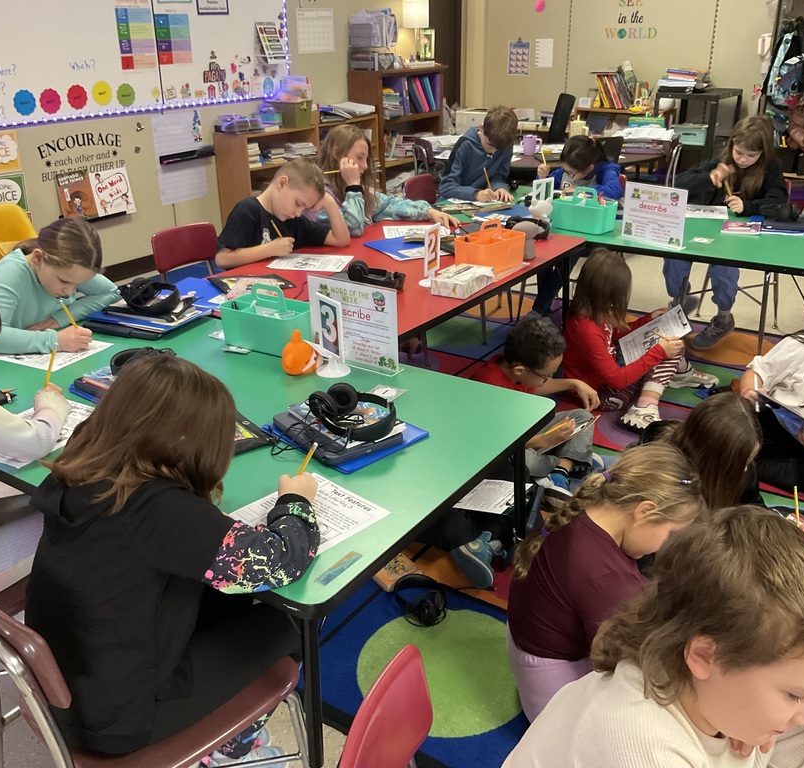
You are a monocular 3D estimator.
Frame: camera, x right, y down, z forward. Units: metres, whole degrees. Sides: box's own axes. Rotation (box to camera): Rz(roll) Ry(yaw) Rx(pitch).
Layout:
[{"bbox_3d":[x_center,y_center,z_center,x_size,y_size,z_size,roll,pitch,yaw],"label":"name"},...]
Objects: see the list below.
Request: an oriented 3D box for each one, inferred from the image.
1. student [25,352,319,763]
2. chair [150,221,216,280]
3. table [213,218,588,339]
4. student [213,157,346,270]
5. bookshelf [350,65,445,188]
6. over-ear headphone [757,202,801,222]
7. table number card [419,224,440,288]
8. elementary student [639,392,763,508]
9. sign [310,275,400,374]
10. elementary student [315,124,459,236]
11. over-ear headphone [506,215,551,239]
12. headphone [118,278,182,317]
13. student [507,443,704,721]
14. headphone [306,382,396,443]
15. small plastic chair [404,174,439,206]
[{"bbox_3d":[-0.407,0.428,1.573,0.600,0.970,0.510,-22,31,-40],"label":"student"},{"bbox_3d":[-0.781,-0.288,3.663,0.440,0.680,0.410,20,31,41],"label":"chair"},{"bbox_3d":[-0.059,-0.124,3.271,0.915,0.666,1.524,14,27,31],"label":"table"},{"bbox_3d":[-0.586,-0.406,3.417,0.600,0.980,0.500,17,29,36],"label":"student"},{"bbox_3d":[-0.021,-2.103,7.376,0.310,1.118,1.000,14,27,31],"label":"bookshelf"},{"bbox_3d":[1.579,-0.728,3.604,0.175,0.078,0.155,-1,23,0],"label":"over-ear headphone"},{"bbox_3d":[0.103,-0.437,2.905,0.090,0.190,0.118,11,26,25],"label":"table number card"},{"bbox_3d":[0.874,0.256,2.321,0.580,0.560,0.500,7,24,18],"label":"elementary student"},{"bbox_3d":[-0.122,-0.157,2.190,0.280,0.218,0.065,13,27,31],"label":"sign"},{"bbox_3d":[-0.161,-0.603,3.870,0.770,1.070,0.540,14,27,31],"label":"elementary student"},{"bbox_3d":[0.531,-0.633,3.492,0.200,0.080,0.165,9,25,22],"label":"over-ear headphone"},{"bbox_3d":[-0.743,-0.274,2.577,0.190,0.080,0.165,9,25,22],"label":"headphone"},{"bbox_3d":[0.496,0.460,1.814,0.560,0.710,0.460,-1,23,-1],"label":"student"},{"bbox_3d":[-0.104,0.042,1.777,0.185,0.072,0.165,14,27,32],"label":"headphone"},{"bbox_3d":[0.252,-0.809,4.867,0.440,0.680,0.410,16,28,35],"label":"small plastic chair"}]

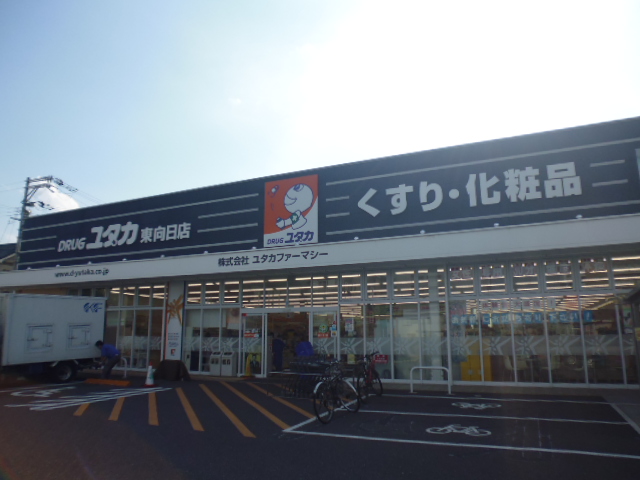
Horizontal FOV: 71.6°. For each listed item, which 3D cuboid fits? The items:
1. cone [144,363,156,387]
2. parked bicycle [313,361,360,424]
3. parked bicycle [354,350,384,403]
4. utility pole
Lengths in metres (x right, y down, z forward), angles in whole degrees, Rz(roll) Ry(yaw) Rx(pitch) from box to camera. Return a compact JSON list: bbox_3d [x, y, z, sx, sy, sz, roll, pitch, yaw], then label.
[{"bbox_3d":[-4.906,3.881,12.917,0.380,0.690,0.380,-5,-13,23],"label":"cone"},{"bbox_3d":[0.324,2.734,8.141,0.560,1.020,1.800,-6,-13,27],"label":"parked bicycle"},{"bbox_3d":[1.184,3.154,10.266,0.560,1.040,1.780,-5,-13,23],"label":"parked bicycle"},{"bbox_3d":[-18.529,1.445,28.065,2.100,11.700,0.600,-3,-12,11],"label":"utility pole"}]

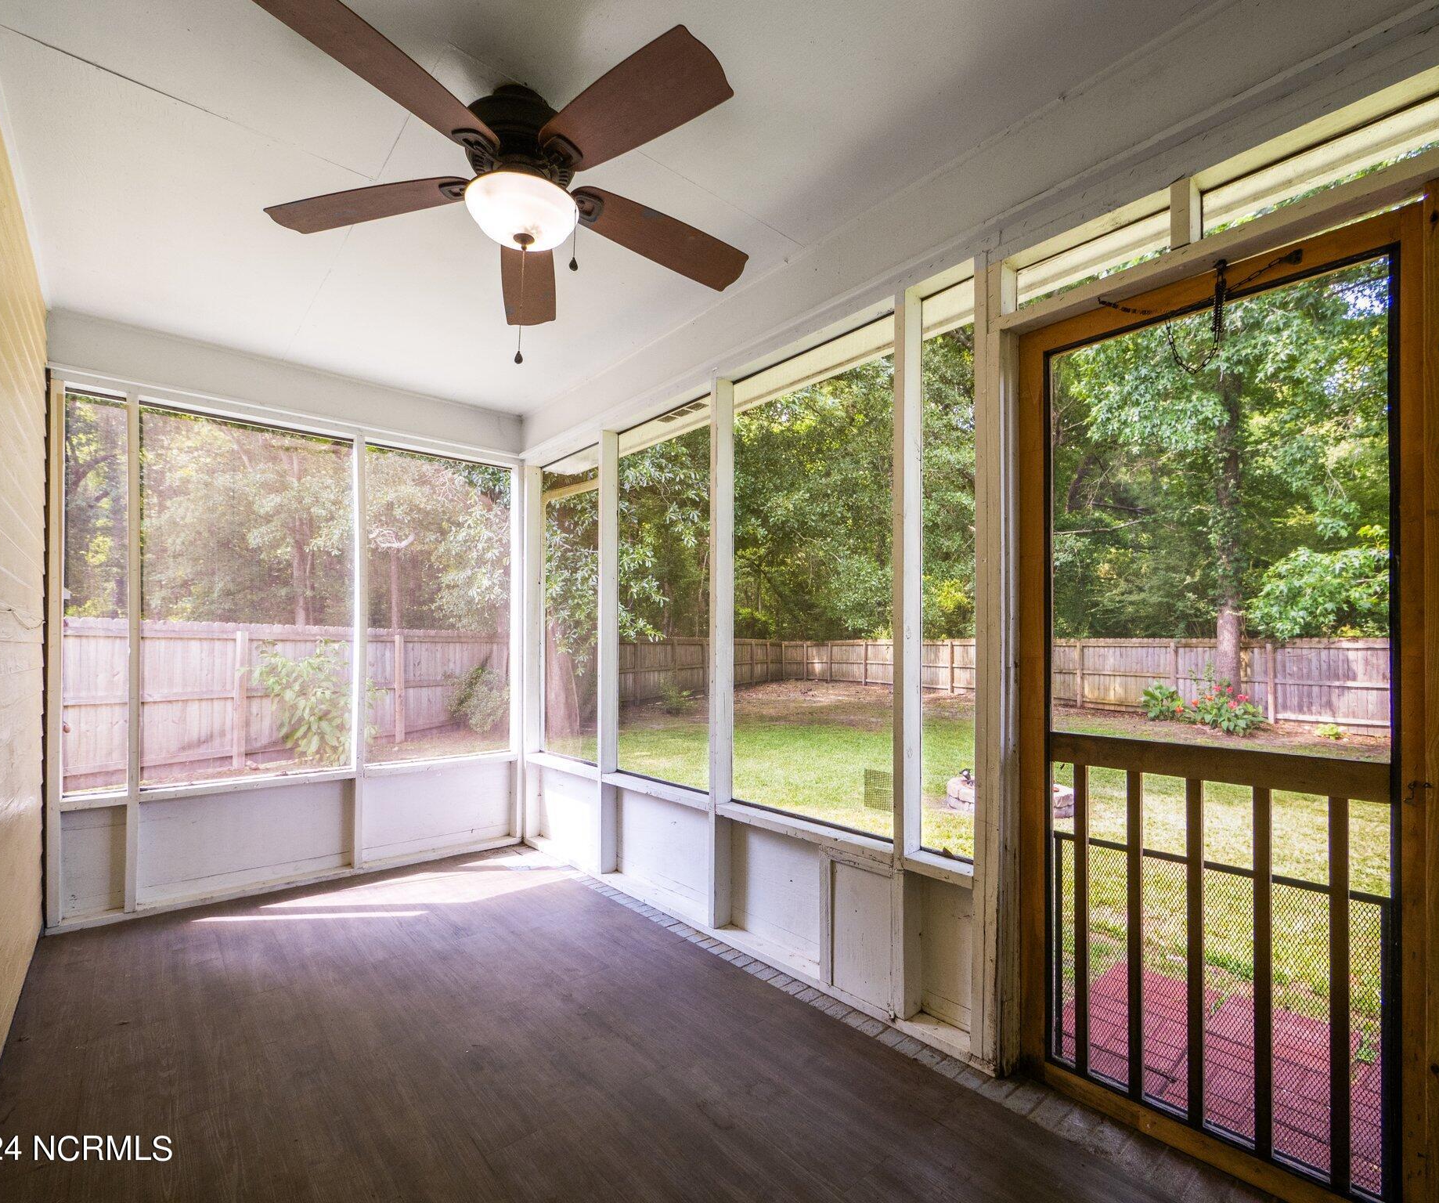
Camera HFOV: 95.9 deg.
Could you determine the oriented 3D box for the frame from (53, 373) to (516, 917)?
[{"bbox_3d":[-2.013,0.250,3.335,2.020,2.300,0.100,1,-1,-38],"label":"frame"}]

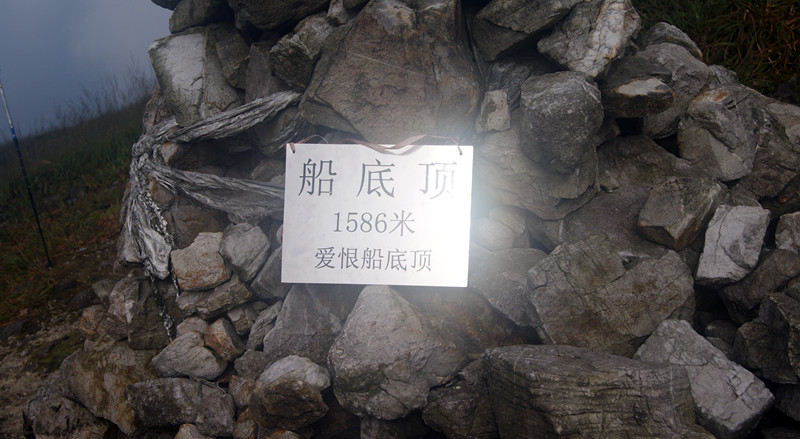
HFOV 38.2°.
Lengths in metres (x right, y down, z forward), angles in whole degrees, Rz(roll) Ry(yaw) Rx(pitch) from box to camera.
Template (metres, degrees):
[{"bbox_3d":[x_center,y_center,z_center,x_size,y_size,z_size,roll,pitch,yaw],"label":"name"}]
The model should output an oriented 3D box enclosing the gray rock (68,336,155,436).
[{"bbox_3d":[-0.646,0.372,2.580,0.200,0.200,0.170,5,8,25],"label":"gray rock"}]

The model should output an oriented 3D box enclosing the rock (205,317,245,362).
[{"bbox_3d":[-0.400,0.273,2.640,0.084,0.095,0.090,0,8,0],"label":"rock"}]

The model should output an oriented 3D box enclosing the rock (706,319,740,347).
[{"bbox_3d":[0.723,0.256,2.600,0.080,0.066,0.075,0,10,0],"label":"rock"}]

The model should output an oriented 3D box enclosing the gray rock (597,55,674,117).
[{"bbox_3d":[0.558,-0.313,2.720,0.175,0.135,0.160,0,10,0],"label":"gray rock"}]

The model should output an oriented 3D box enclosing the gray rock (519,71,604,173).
[{"bbox_3d":[0.360,-0.219,2.580,0.188,0.210,0.180,0,10,0],"label":"gray rock"}]

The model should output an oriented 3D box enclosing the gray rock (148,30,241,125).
[{"bbox_3d":[-0.478,-0.326,2.690,0.211,0.236,0.190,4,7,15],"label":"gray rock"}]

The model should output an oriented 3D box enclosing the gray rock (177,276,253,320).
[{"bbox_3d":[-0.420,0.179,2.620,0.170,0.099,0.130,2,7,0],"label":"gray rock"}]

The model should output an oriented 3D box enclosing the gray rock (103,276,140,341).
[{"bbox_3d":[-0.654,0.208,2.720,0.074,0.140,0.110,0,8,0],"label":"gray rock"}]

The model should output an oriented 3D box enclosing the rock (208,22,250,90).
[{"bbox_3d":[-0.395,-0.378,2.680,0.100,0.150,0.115,0,10,0],"label":"rock"}]

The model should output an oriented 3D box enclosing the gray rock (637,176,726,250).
[{"bbox_3d":[0.625,-0.013,2.570,0.184,0.162,0.170,-2,8,-30],"label":"gray rock"}]

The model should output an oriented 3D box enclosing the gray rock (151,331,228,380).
[{"bbox_3d":[-0.471,0.304,2.600,0.163,0.097,0.130,0,8,0],"label":"gray rock"}]

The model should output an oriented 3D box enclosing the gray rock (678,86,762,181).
[{"bbox_3d":[0.737,-0.198,2.660,0.190,0.213,0.190,-1,7,-20],"label":"gray rock"}]

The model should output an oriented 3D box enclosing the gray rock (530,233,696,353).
[{"bbox_3d":[0.455,0.164,2.500,0.357,0.259,0.220,2,7,0],"label":"gray rock"}]

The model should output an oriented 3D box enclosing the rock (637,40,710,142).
[{"bbox_3d":[0.688,-0.328,2.920,0.177,0.238,0.180,-3,9,-20],"label":"rock"}]

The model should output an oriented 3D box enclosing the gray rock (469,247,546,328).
[{"bbox_3d":[0.237,0.151,2.570,0.180,0.175,0.160,0,10,0],"label":"gray rock"}]

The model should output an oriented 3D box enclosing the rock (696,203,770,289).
[{"bbox_3d":[0.738,0.058,2.560,0.155,0.170,0.130,0,8,-10],"label":"rock"}]

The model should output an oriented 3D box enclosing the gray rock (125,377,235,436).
[{"bbox_3d":[-0.477,0.404,2.500,0.230,0.130,0.160,3,8,12],"label":"gray rock"}]

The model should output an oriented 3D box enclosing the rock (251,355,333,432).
[{"bbox_3d":[-0.234,0.372,2.500,0.165,0.145,0.150,0,8,0],"label":"rock"}]

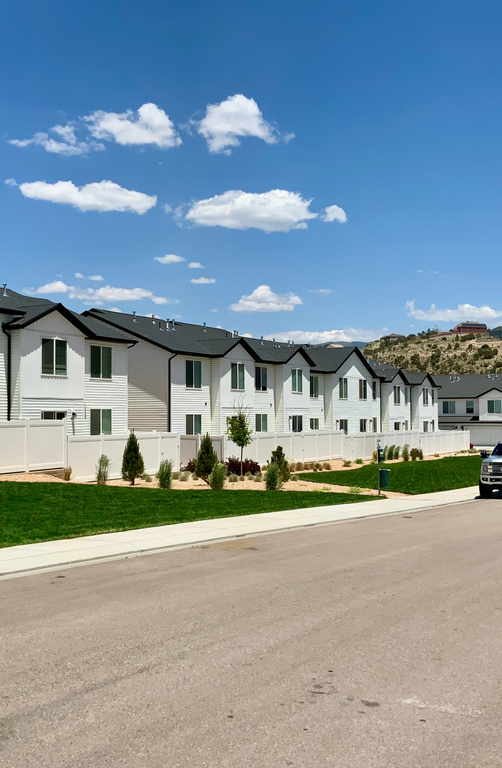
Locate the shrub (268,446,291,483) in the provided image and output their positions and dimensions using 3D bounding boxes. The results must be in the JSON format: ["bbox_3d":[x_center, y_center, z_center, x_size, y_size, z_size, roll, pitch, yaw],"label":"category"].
[{"bbox_3d":[1.081,3.123,32.180,0.850,1.550,0.850,0,-2,0],"label":"shrub"}]

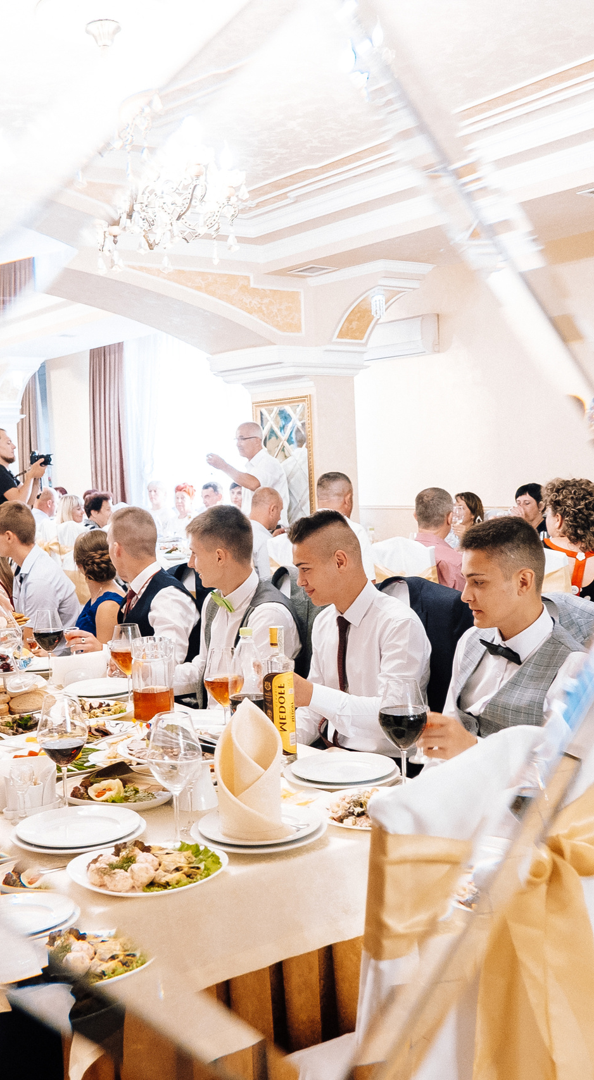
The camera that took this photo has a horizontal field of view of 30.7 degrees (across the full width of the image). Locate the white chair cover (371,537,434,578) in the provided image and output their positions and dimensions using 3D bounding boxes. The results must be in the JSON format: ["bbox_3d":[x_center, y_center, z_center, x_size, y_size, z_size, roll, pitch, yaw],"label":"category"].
[{"bbox_3d":[0.686,0.486,5.091,0.540,1.040,0.460,-5,6,-35],"label":"white chair cover"}]

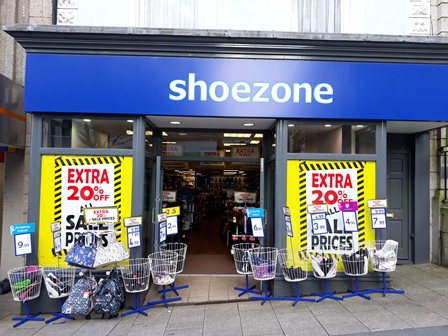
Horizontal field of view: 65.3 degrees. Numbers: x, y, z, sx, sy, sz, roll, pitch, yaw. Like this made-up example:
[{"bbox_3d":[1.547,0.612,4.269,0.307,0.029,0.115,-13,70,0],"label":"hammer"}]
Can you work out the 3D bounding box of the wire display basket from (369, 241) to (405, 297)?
[{"bbox_3d":[2.252,1.442,4.966,0.440,0.665,0.440,-2,-2,-2],"label":"wire display basket"}]

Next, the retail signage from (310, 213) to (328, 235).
[{"bbox_3d":[1.359,0.791,4.981,0.218,0.300,0.015,-6,-2,-2],"label":"retail signage"}]

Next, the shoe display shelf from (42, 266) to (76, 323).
[{"bbox_3d":[-2.189,1.673,4.674,0.440,0.665,0.440,-2,-2,-2],"label":"shoe display shelf"}]

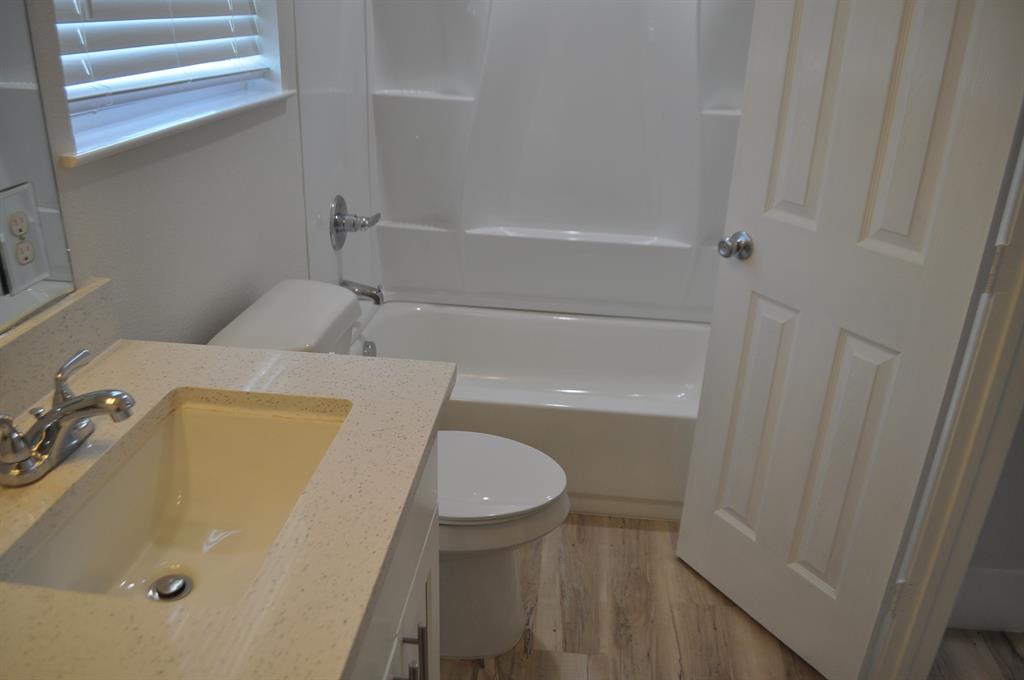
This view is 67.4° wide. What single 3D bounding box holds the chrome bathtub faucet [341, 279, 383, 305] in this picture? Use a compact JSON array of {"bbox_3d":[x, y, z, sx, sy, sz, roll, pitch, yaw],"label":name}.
[{"bbox_3d":[-0.495,-0.160,2.535,0.140,0.071,0.054,4,24,4],"label":"chrome bathtub faucet"}]

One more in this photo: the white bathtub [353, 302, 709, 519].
[{"bbox_3d":[0.174,0.210,2.638,1.524,0.360,0.767,4,24,4],"label":"white bathtub"}]

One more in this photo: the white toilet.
[{"bbox_3d":[-0.236,0.325,1.821,0.738,0.777,0.484,4,24,4],"label":"white toilet"}]

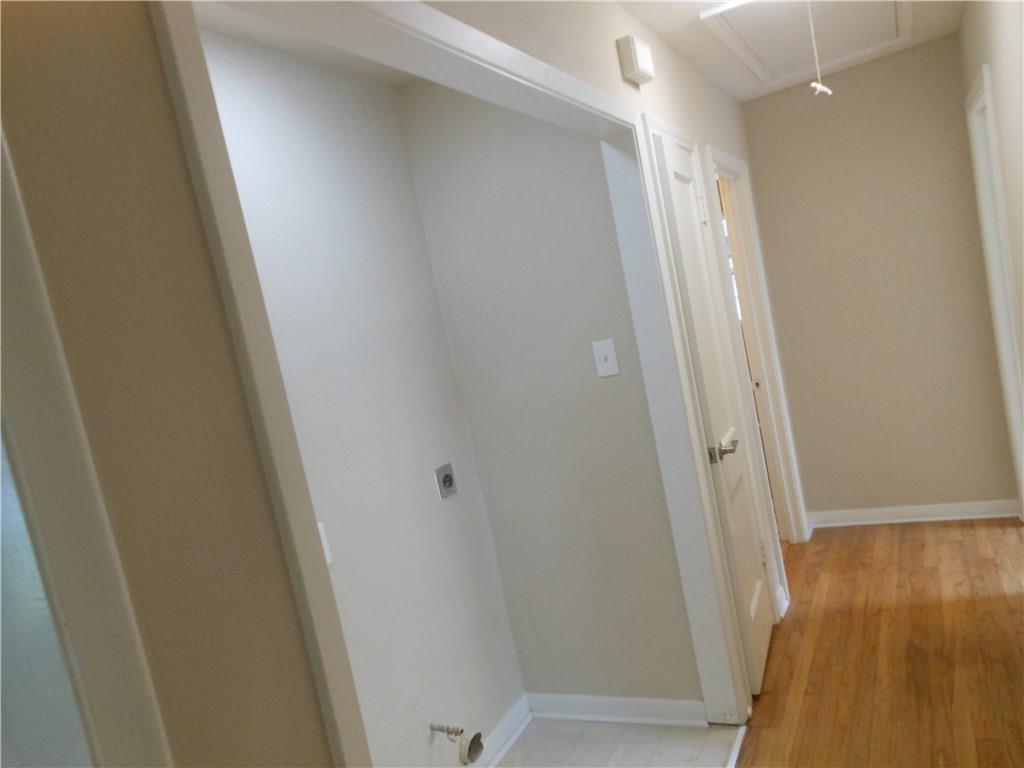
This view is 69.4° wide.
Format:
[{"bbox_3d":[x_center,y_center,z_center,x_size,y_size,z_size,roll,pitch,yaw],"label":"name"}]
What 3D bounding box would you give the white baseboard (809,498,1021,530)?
[{"bbox_3d":[2.125,0.697,3.957,0.987,0.097,0.022,-8,7,27],"label":"white baseboard"}]

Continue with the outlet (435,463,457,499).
[{"bbox_3d":[-0.225,0.335,2.543,0.018,0.105,0.100,-8,7,27],"label":"outlet"}]

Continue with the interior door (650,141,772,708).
[{"bbox_3d":[0.794,0.092,2.830,0.036,2.011,0.575,-9,7,25],"label":"interior door"}]

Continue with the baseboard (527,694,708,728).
[{"bbox_3d":[0.365,1.191,2.702,0.679,0.090,0.020,-8,7,27],"label":"baseboard"}]

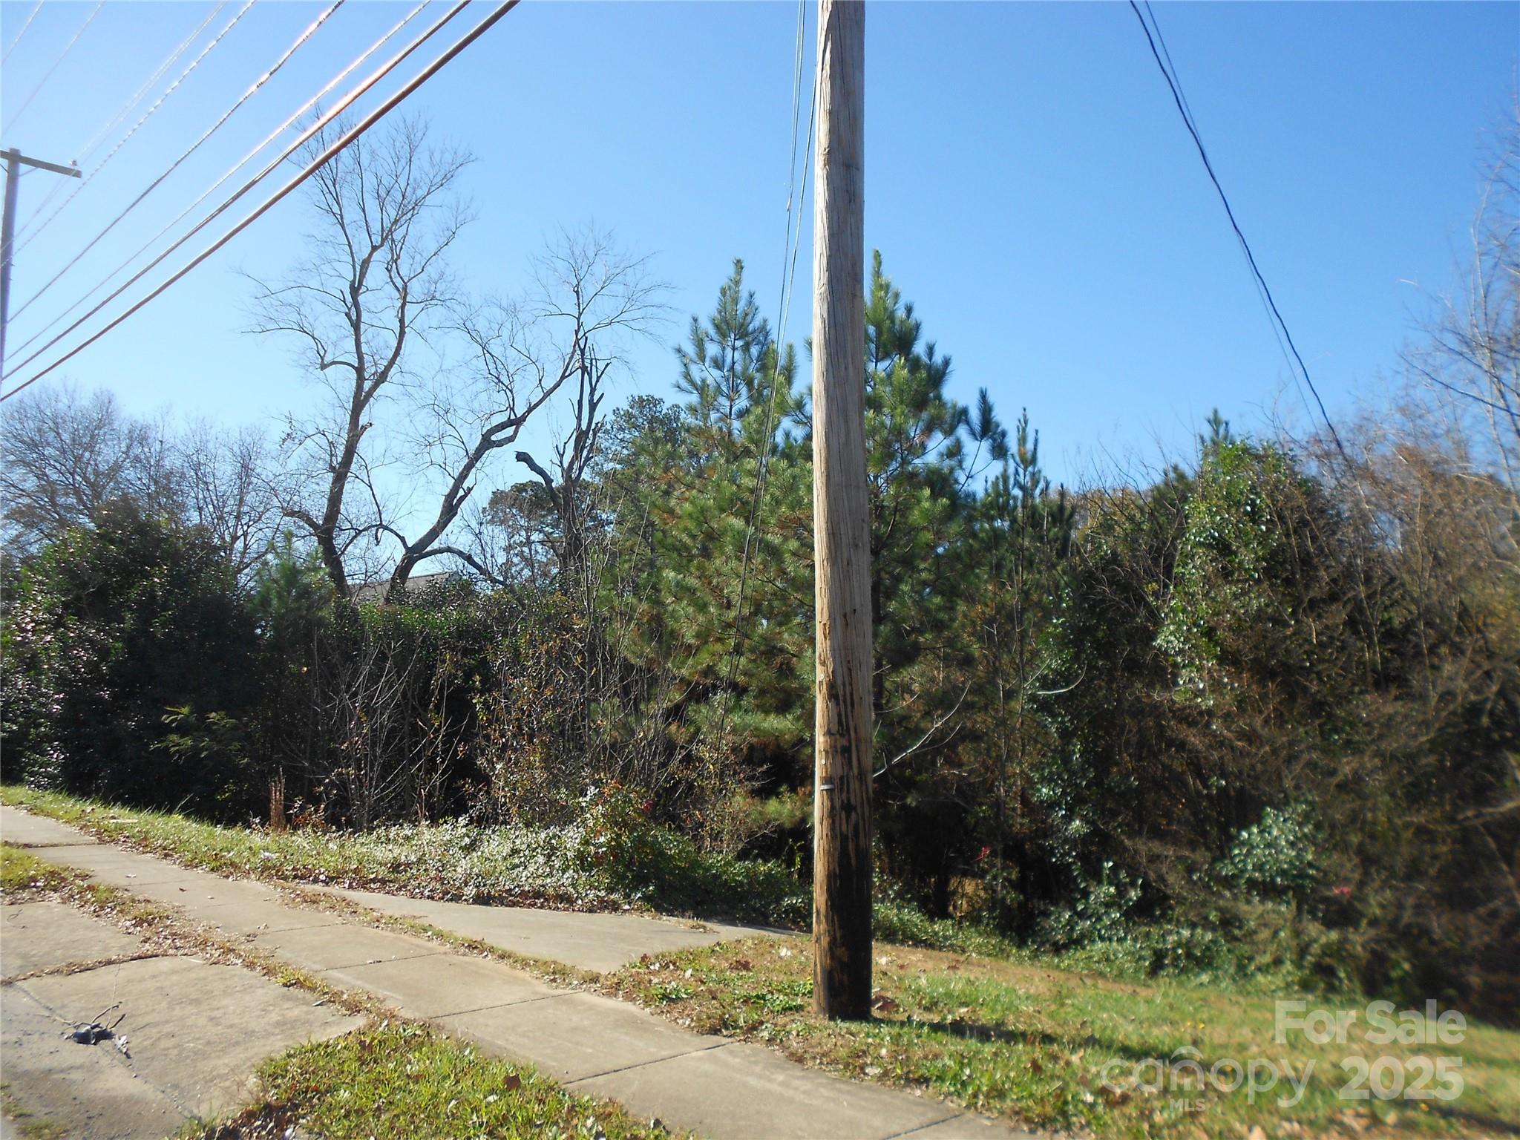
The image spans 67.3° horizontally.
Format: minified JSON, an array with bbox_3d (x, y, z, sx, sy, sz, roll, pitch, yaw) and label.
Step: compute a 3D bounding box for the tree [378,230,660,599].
[{"bbox_3d":[-5.000,-1.950,24.000,6.000,10.400,5.200,0,-5,0],"label":"tree"}]

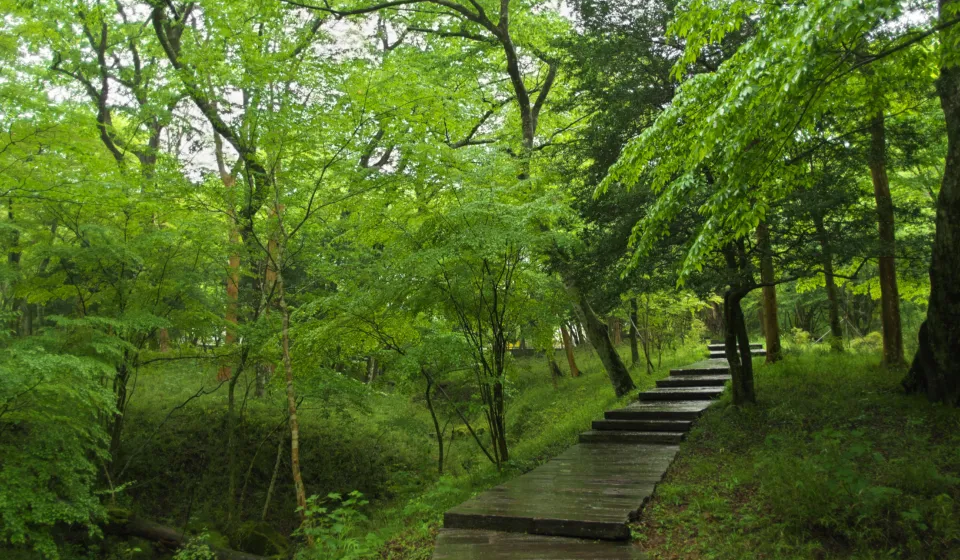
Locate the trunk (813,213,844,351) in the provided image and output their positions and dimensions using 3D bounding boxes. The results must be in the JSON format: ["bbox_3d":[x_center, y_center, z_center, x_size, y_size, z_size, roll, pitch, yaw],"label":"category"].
[{"bbox_3d":[12.146,0.025,20.421,0.420,4.825,0.400,-7,-9,31],"label":"trunk"}]

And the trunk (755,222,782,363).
[{"bbox_3d":[7.830,0.323,15.922,0.400,3.790,0.400,-4,-7,26],"label":"trunk"}]

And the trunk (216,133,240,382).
[{"bbox_3d":[-8.813,-0.856,20.558,0.560,8.705,0.520,1,-6,-23],"label":"trunk"}]

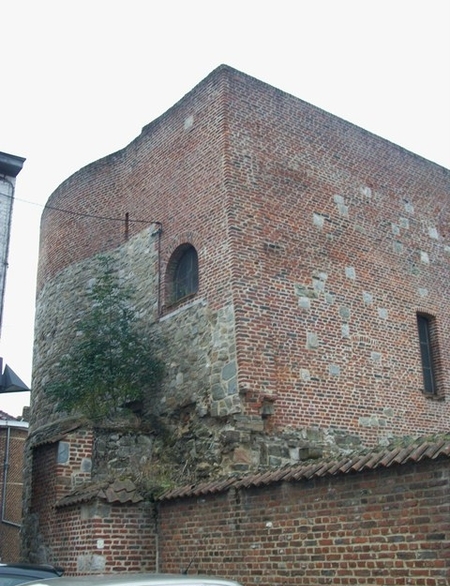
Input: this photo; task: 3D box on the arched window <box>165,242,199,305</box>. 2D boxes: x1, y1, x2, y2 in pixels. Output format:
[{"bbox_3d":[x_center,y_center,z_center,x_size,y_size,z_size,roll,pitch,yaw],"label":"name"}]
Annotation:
[{"bbox_3d":[-0.740,-0.360,13.322,0.220,1.120,1.050,13,-25,-36],"label":"arched window"}]

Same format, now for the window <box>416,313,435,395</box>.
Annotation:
[{"bbox_3d":[4.300,1.324,14.818,0.620,1.760,0.200,12,-25,-35],"label":"window"}]

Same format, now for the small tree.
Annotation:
[{"bbox_3d":[-2.260,0.832,13.117,2.150,3.100,2.000,-3,-20,0],"label":"small tree"}]

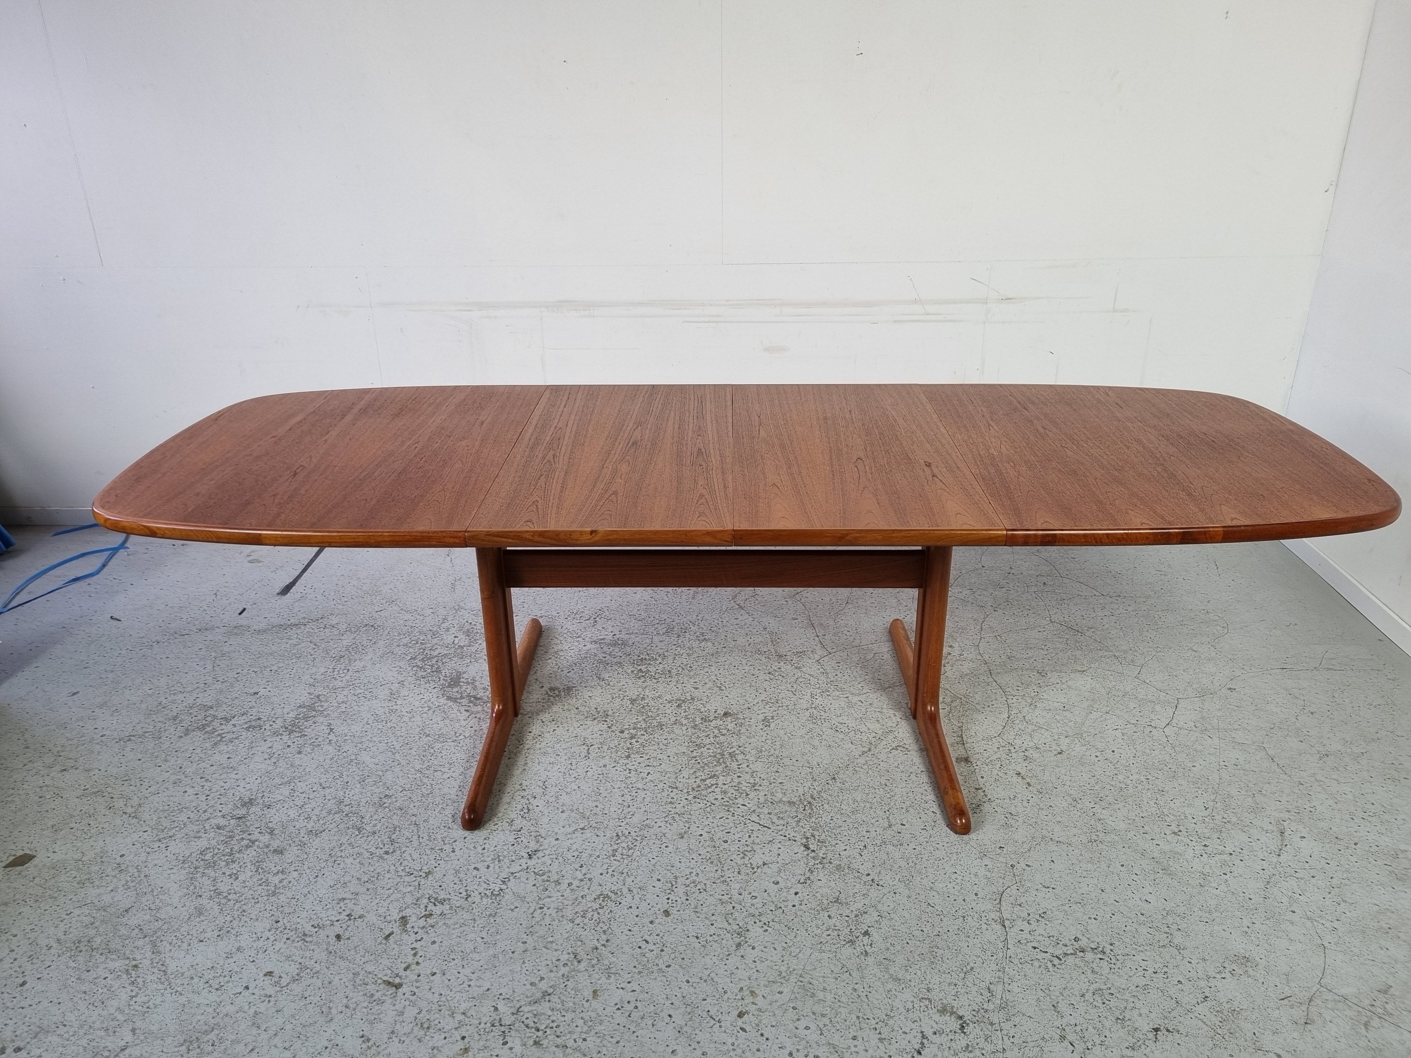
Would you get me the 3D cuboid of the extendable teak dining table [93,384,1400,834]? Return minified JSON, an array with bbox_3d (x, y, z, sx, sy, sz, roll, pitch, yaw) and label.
[{"bbox_3d":[0.070,0.146,2.535,2.675,0.735,0.982,0,23,1],"label":"extendable teak dining table"}]

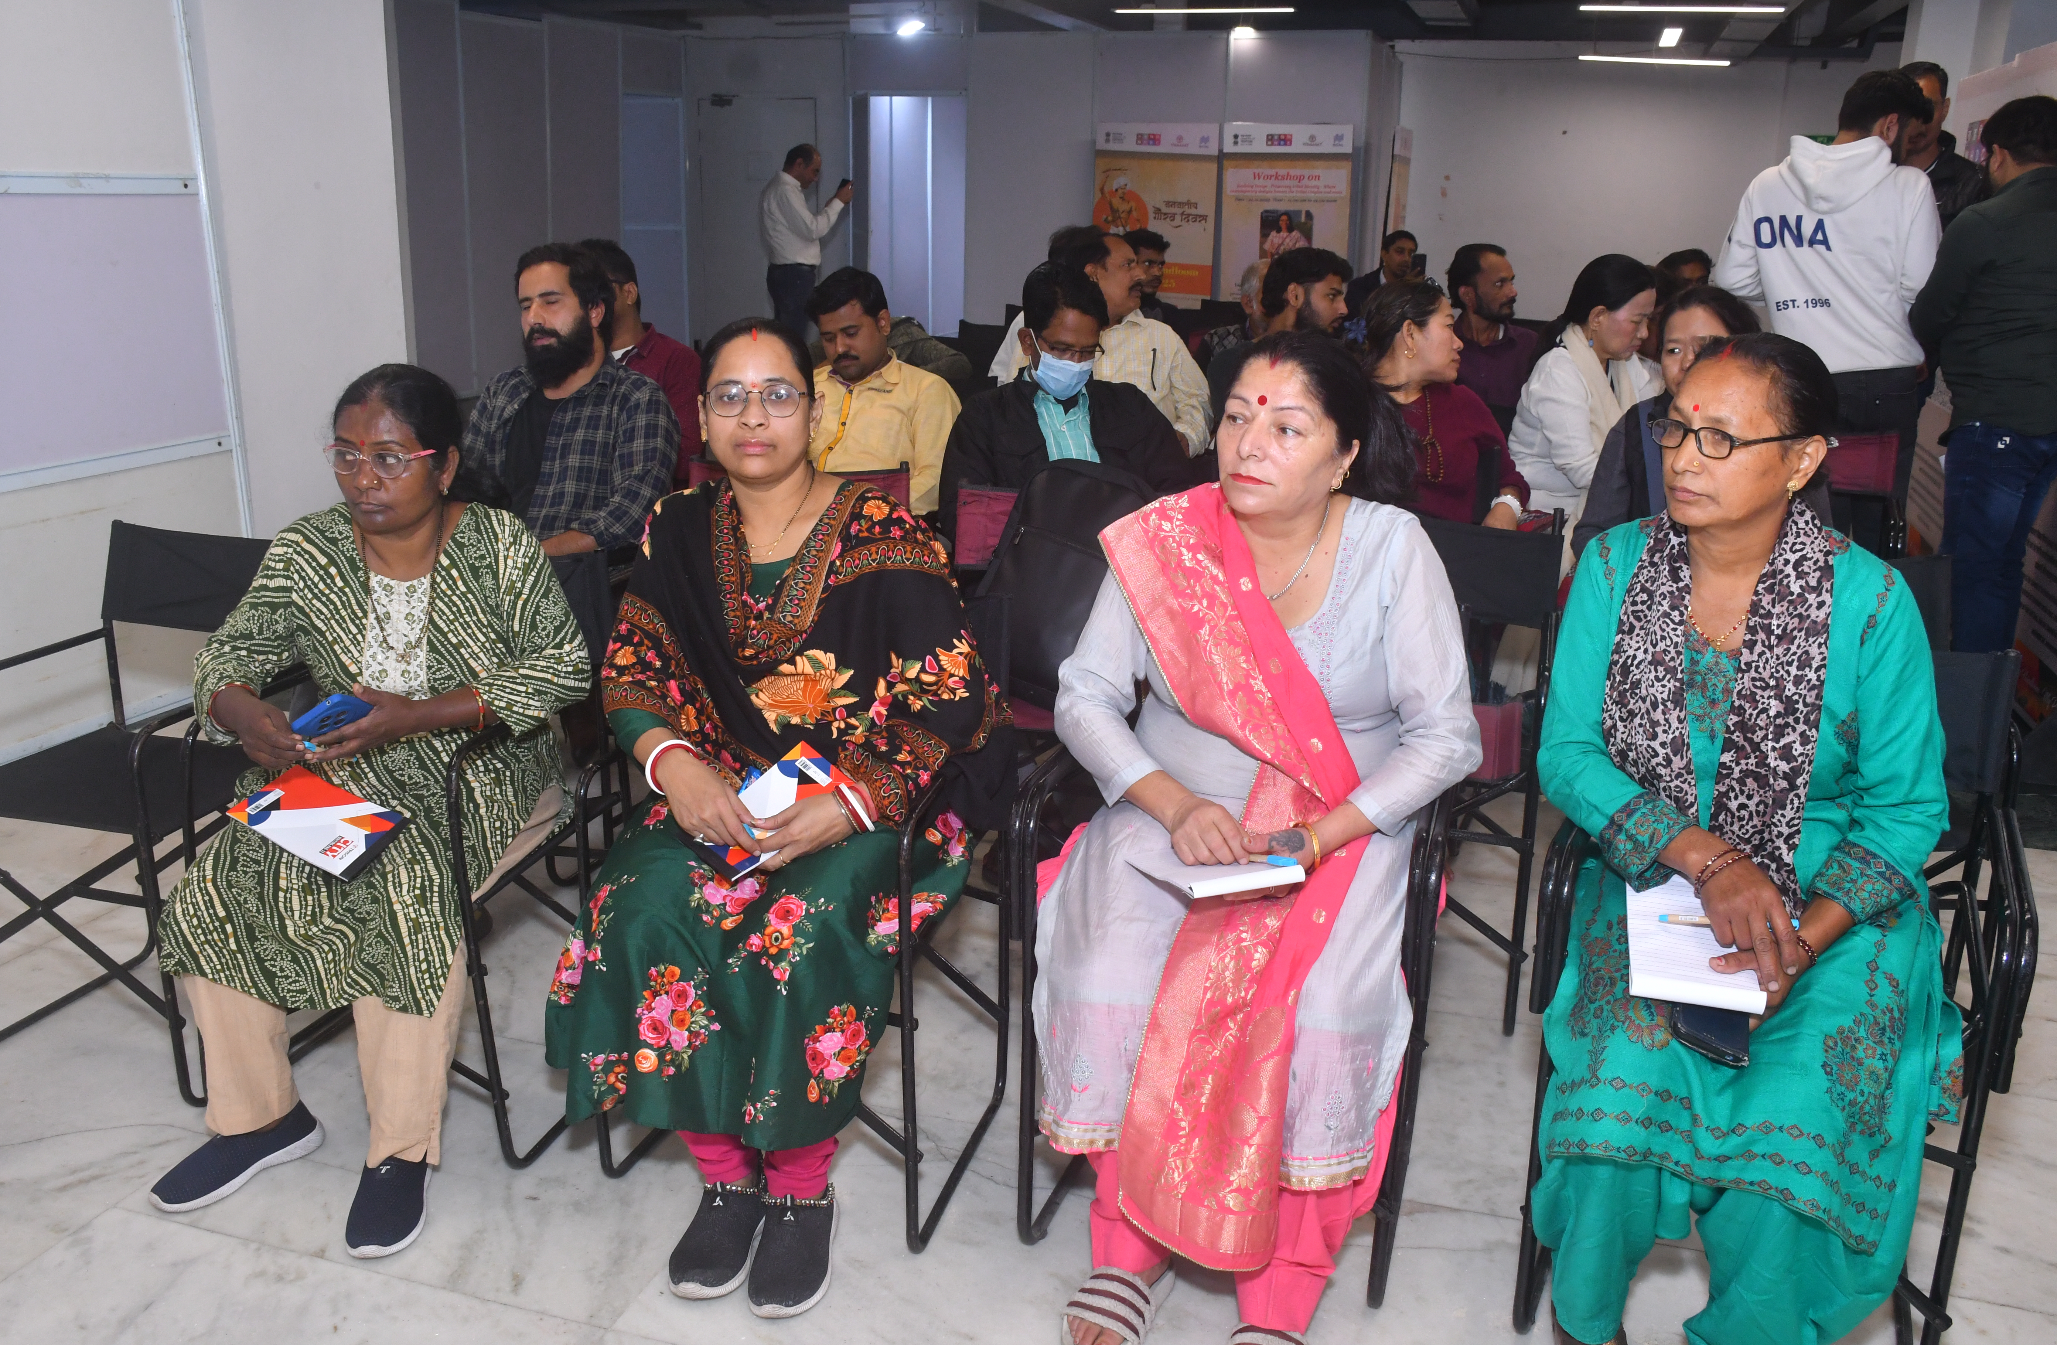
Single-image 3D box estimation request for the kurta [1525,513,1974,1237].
[{"bbox_3d":[0.921,0.254,2.244,0.580,0.830,0.630,5,16,15],"label":"kurta"}]

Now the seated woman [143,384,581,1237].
[{"bbox_3d":[-1.032,0.121,2.621,0.590,1.180,0.720,5,16,16],"label":"seated woman"}]

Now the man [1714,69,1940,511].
[{"bbox_3d":[2.001,-0.603,4.367,0.540,1.750,0.380,15,21,41],"label":"man"}]

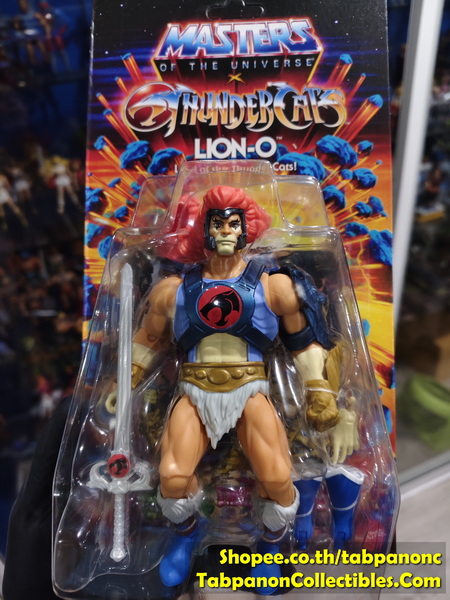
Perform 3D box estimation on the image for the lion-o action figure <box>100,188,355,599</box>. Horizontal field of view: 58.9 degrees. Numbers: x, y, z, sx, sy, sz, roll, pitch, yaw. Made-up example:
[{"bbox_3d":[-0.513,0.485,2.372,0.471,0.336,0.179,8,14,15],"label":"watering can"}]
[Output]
[{"bbox_3d":[0.003,0.028,0.160,0.101,0.149,0.046,-1,-5,7],"label":"lion-o action figure"}]

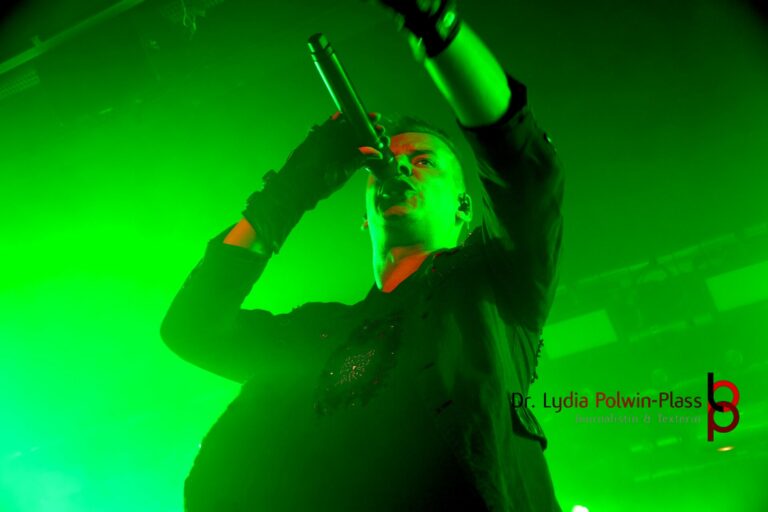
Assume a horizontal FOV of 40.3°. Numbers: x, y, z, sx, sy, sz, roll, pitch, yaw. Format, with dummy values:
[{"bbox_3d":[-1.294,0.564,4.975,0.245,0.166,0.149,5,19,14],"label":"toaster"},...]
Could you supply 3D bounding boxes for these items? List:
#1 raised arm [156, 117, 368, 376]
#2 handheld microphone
[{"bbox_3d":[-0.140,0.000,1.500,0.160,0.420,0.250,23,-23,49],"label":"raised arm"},{"bbox_3d":[-0.040,-0.204,1.530,0.050,0.260,0.050,-25,7,0],"label":"handheld microphone"}]

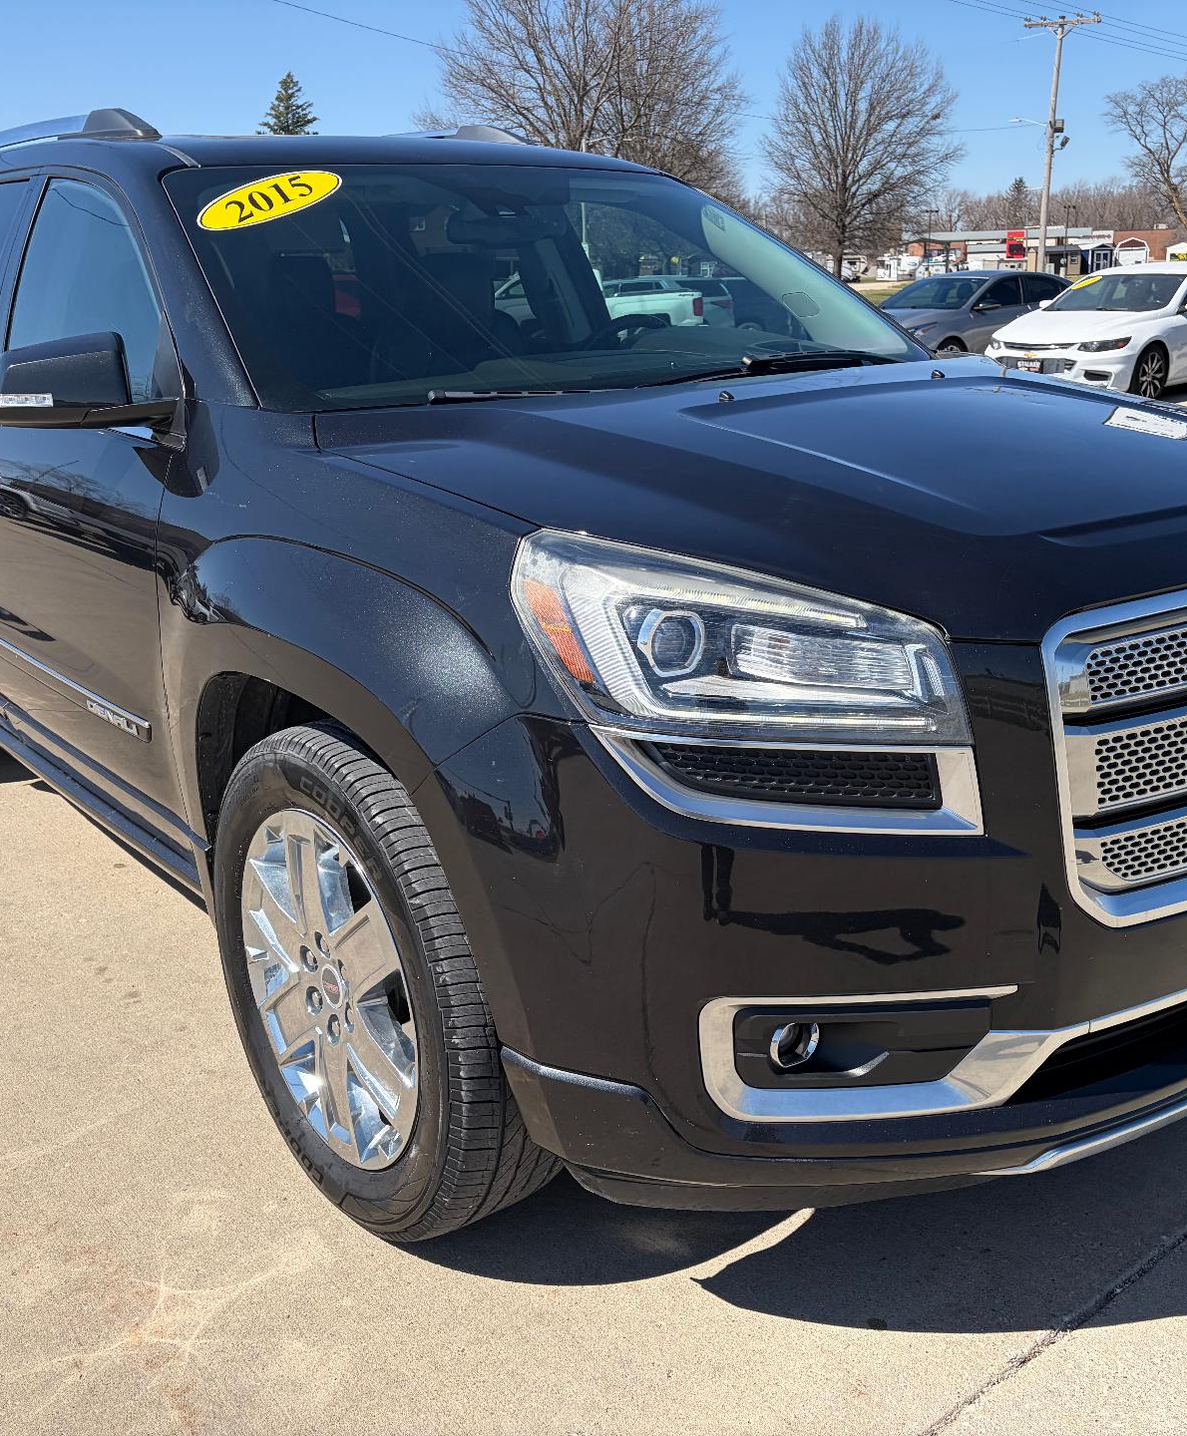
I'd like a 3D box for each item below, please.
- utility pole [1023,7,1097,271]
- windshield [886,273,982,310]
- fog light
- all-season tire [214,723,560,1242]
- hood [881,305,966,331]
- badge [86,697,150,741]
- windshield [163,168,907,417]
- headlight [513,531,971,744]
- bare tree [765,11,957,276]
[{"bbox_3d":[15.131,-18.208,47.538,2.500,9.128,0.500,3,17,17],"label":"utility pole"},{"bbox_3d":[4.364,-5.426,18.400,0.820,0.150,1.400,-40,33,-21],"label":"windshield"},{"bbox_3d":[0.233,0.391,1.721,0.070,0.070,0.045,-14,20,-36],"label":"fog light"},{"bbox_3d":[-0.313,0.378,2.216,0.255,0.780,0.780,-13,20,-36],"label":"all-season tire"},{"bbox_3d":[3.673,-4.906,17.700,1.100,0.260,1.500,-12,20,-33],"label":"hood"},{"bbox_3d":[-0.849,0.001,2.563,0.015,0.040,0.320,-14,20,-36],"label":"badge"},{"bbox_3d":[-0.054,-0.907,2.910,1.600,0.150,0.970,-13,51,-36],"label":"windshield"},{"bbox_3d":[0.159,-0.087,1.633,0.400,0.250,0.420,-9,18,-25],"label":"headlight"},{"bbox_3d":[12.397,-26.098,66.399,9.070,11.420,9.070,-1,16,0],"label":"bare tree"}]

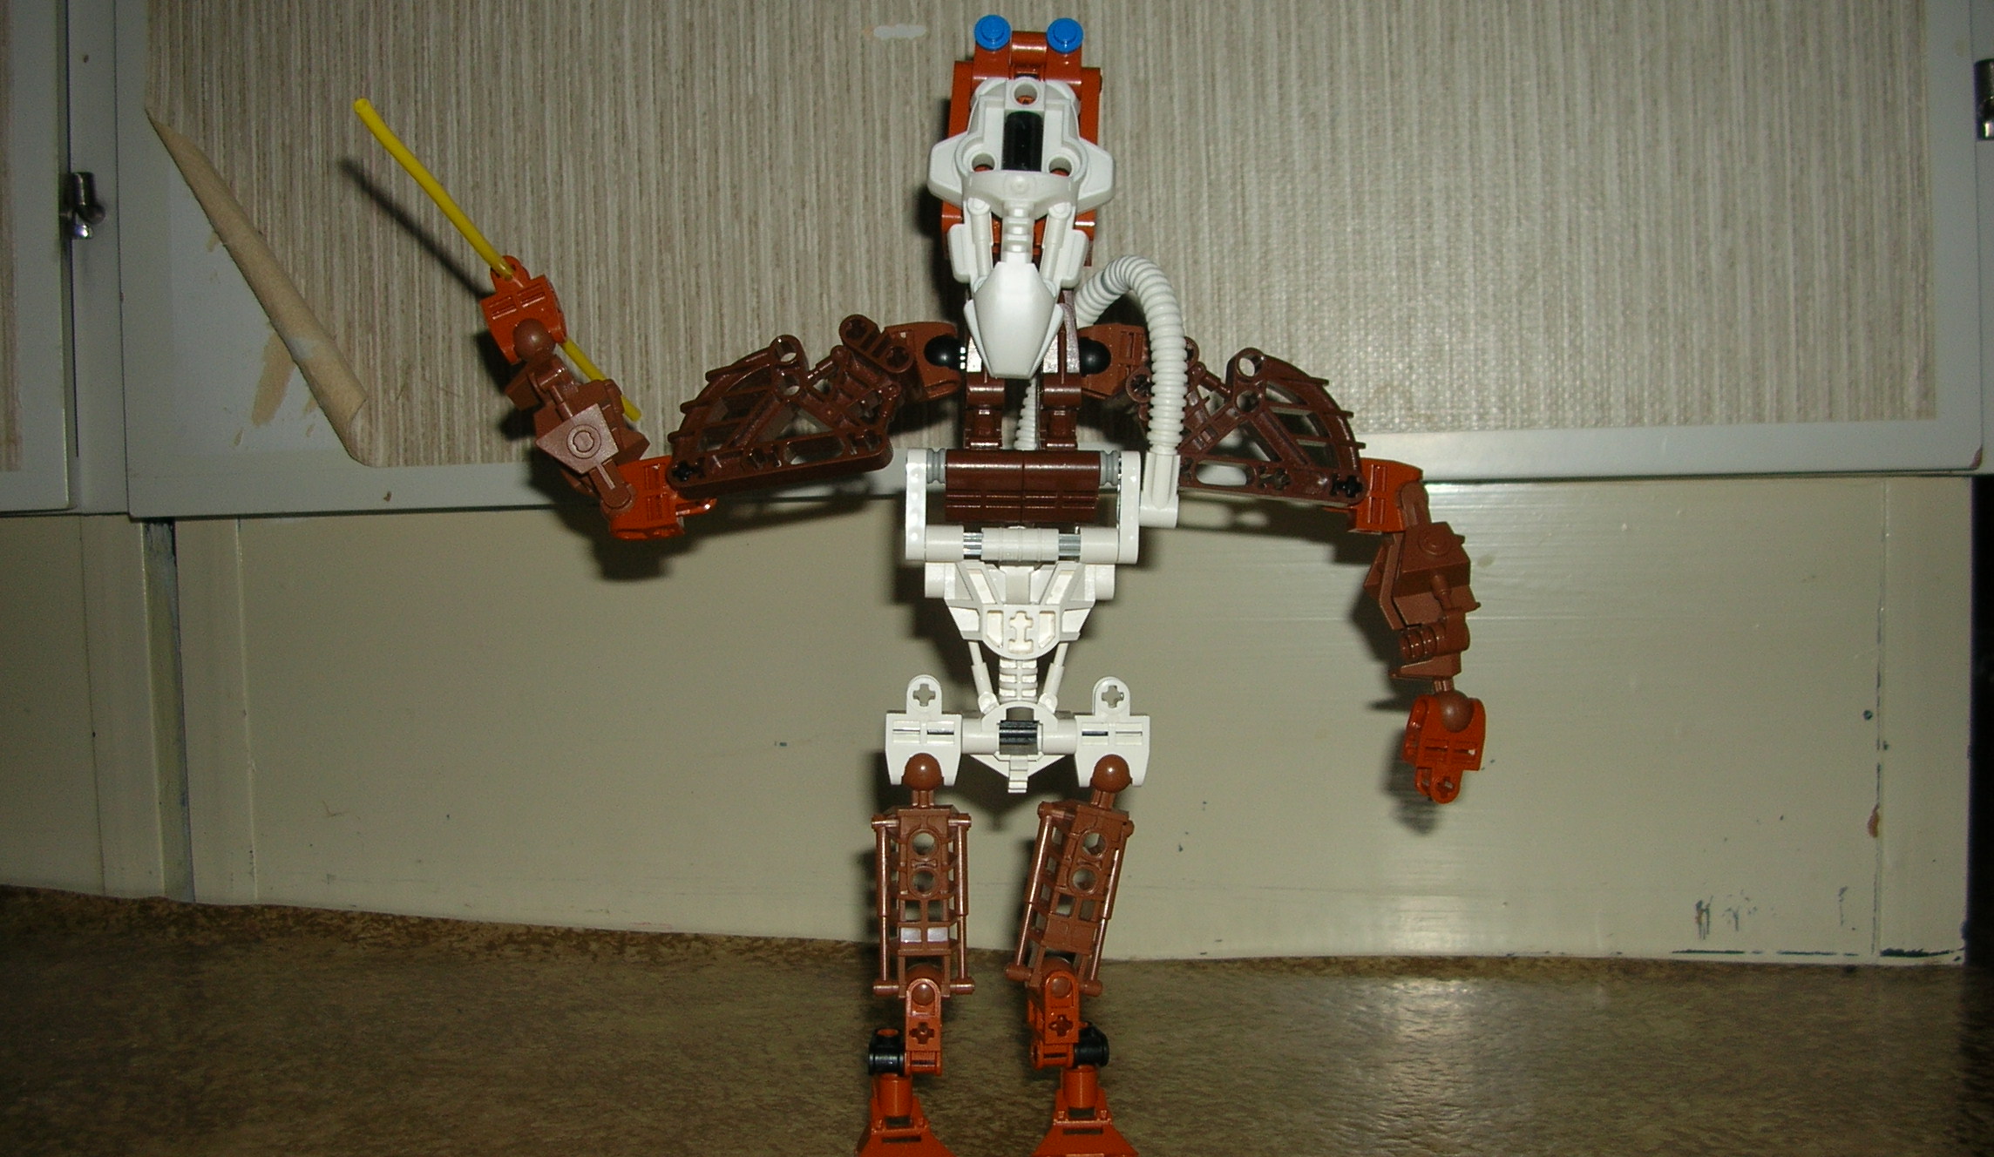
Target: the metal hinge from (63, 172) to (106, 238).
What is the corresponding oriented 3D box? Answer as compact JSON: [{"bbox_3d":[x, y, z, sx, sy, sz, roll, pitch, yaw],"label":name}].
[{"bbox_3d":[-0.322,-0.132,0.710,0.011,0.023,0.009,-1,3,10],"label":"metal hinge"}]

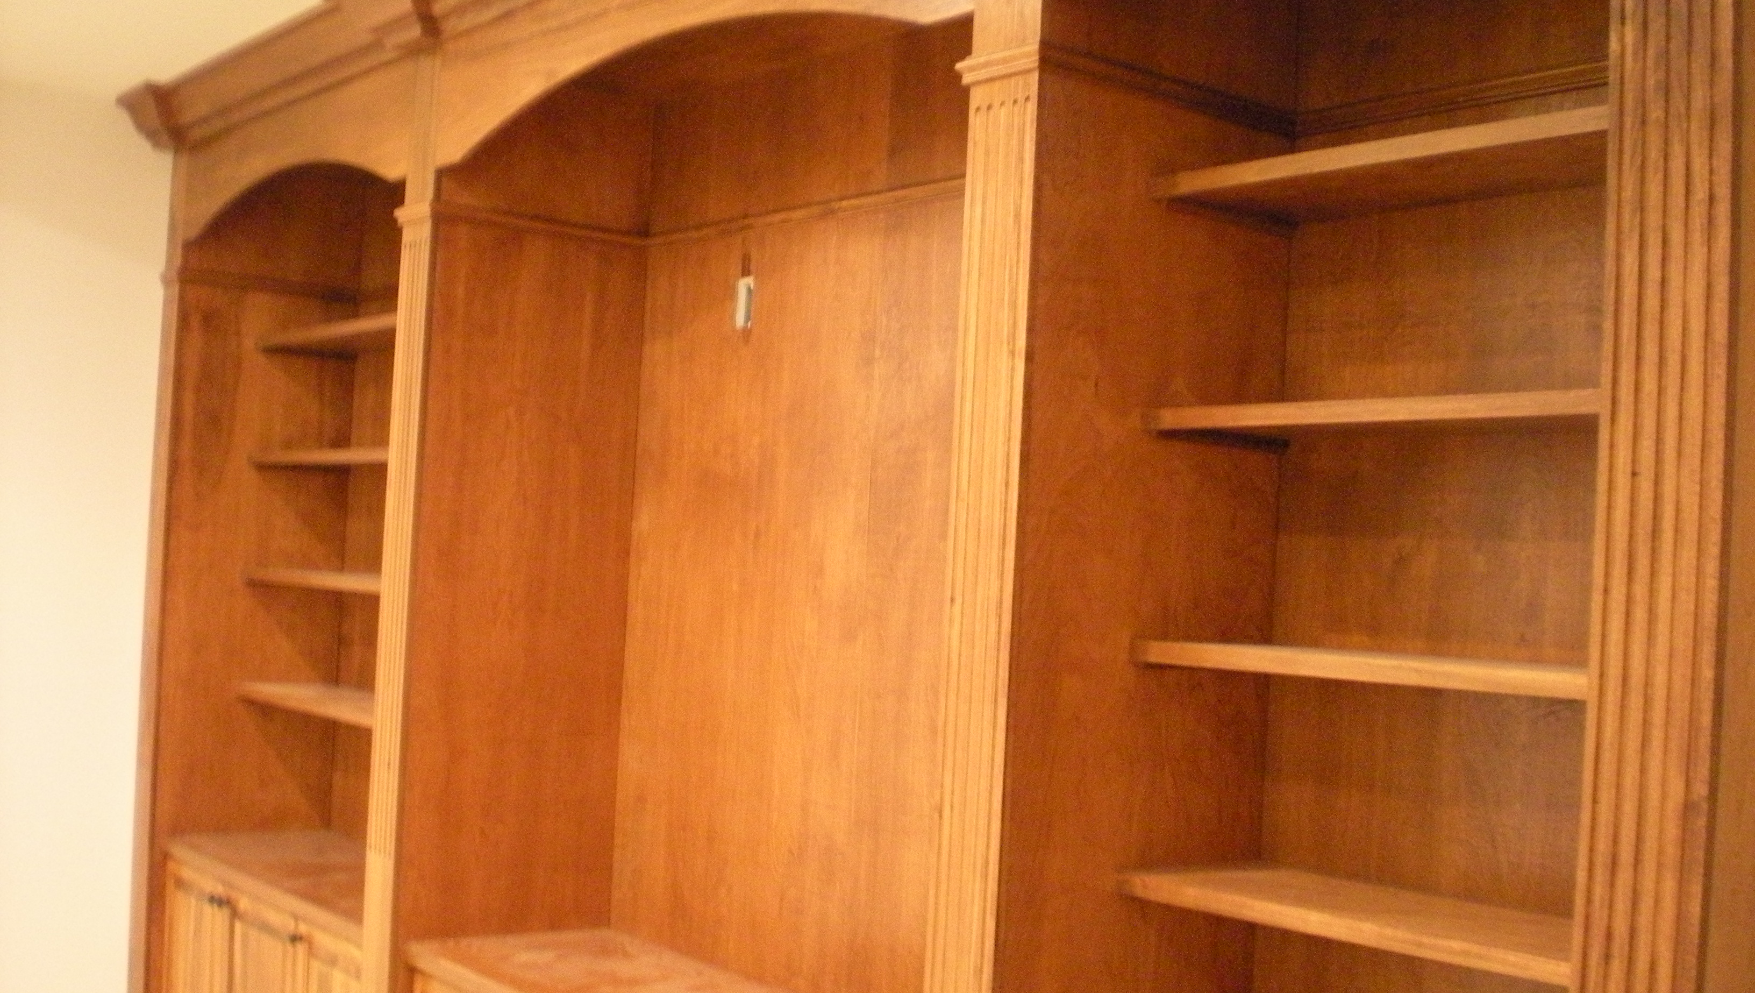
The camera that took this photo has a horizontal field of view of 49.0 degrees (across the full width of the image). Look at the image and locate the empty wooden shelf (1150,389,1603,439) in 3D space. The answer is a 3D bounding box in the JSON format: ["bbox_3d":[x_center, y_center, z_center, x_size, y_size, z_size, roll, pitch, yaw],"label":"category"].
[{"bbox_3d":[0.743,-0.097,2.460,0.277,0.025,0.810,5,-3,-39],"label":"empty wooden shelf"}]

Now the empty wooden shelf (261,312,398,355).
[{"bbox_3d":[-1.143,-0.415,4.823,0.282,0.027,1.375,5,-3,-39],"label":"empty wooden shelf"}]

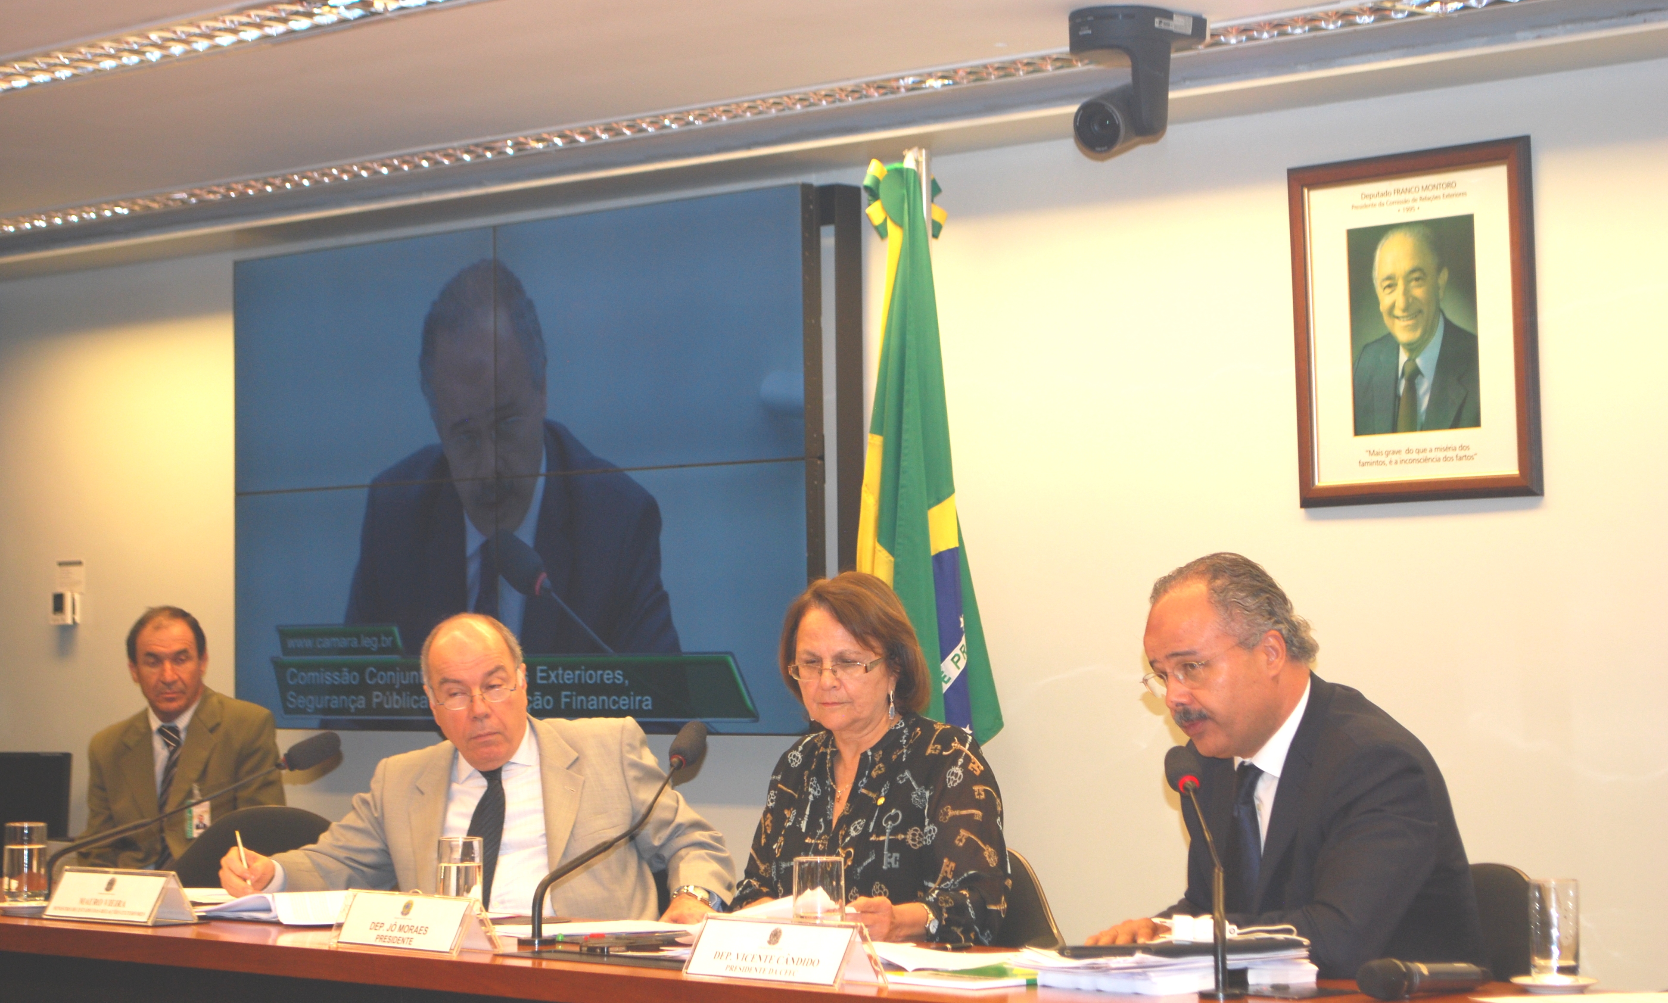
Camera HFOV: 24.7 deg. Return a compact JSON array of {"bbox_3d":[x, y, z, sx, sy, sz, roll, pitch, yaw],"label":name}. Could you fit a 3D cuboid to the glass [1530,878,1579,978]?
[{"bbox_3d":[0.849,0.506,4.483,0.059,0.118,0.059,-1,-2,0],"label":"glass"}]

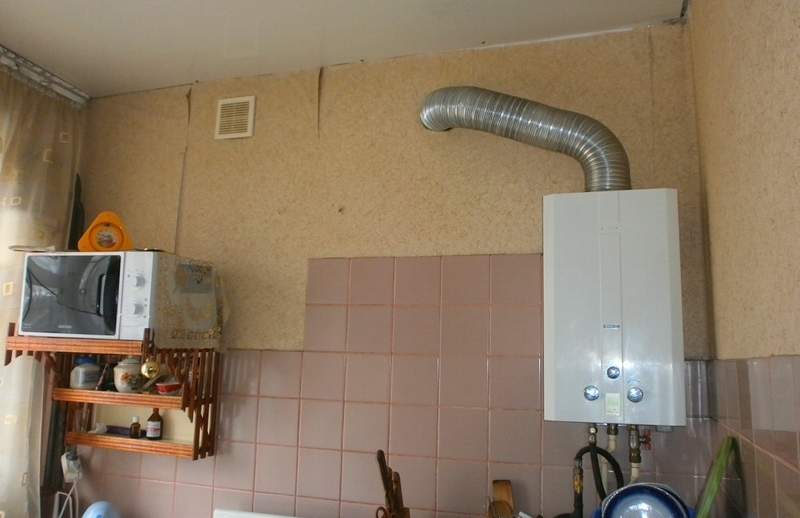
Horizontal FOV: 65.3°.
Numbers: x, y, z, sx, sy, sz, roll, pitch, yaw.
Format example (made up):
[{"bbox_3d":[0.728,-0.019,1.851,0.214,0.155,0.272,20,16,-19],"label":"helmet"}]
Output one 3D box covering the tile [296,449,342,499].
[{"bbox_3d":[-0.253,0.676,1.966,0.150,0.150,0.008,-1,-9,18],"label":"tile"}]

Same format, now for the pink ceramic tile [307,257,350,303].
[{"bbox_3d":[-0.235,0.075,2.053,0.150,0.150,0.008,-1,-8,17],"label":"pink ceramic tile"}]

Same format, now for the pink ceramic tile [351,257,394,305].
[{"bbox_3d":[-0.089,0.072,2.006,0.150,0.150,0.008,-1,-9,18],"label":"pink ceramic tile"}]

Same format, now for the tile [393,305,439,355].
[{"bbox_3d":[0.051,0.221,1.943,0.150,0.150,0.008,-1,-8,17],"label":"tile"}]

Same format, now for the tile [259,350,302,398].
[{"bbox_3d":[-0.389,0.378,2.055,0.150,0.150,0.008,-1,-8,17],"label":"tile"}]

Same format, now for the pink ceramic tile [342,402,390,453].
[{"bbox_3d":[-0.102,0.523,1.944,0.150,0.150,0.010,-1,-9,17],"label":"pink ceramic tile"}]

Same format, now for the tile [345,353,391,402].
[{"bbox_3d":[-0.099,0.372,1.964,0.150,0.150,0.010,-1,-9,18],"label":"tile"}]

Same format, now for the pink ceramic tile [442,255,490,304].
[{"bbox_3d":[0.202,0.066,1.910,0.150,0.150,0.008,-1,-9,18],"label":"pink ceramic tile"}]

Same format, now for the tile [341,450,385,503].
[{"bbox_3d":[-0.107,0.673,1.918,0.150,0.150,0.008,-1,-9,18],"label":"tile"}]

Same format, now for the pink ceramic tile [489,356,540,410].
[{"bbox_3d":[0.336,0.364,1.825,0.150,0.150,0.010,-1,-9,18],"label":"pink ceramic tile"}]

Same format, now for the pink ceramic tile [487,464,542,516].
[{"bbox_3d":[0.330,0.667,1.790,0.150,0.150,0.008,-1,-8,17],"label":"pink ceramic tile"}]

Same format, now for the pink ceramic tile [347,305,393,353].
[{"bbox_3d":[-0.095,0.222,1.986,0.150,0.150,0.010,-1,-9,18],"label":"pink ceramic tile"}]

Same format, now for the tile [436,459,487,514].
[{"bbox_3d":[0.183,0.667,1.829,0.150,0.150,0.010,-1,-9,18],"label":"tile"}]

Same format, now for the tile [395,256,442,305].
[{"bbox_3d":[0.055,0.070,1.964,0.150,0.150,0.008,-1,-8,17],"label":"tile"}]

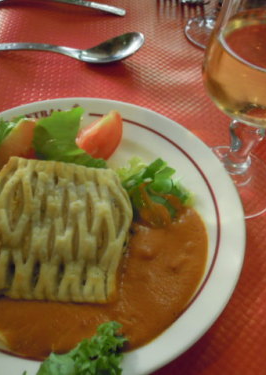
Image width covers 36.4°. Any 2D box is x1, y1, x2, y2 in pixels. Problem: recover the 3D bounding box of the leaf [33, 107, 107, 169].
[{"bbox_3d":[-0.049,-0.039,0.328,0.062,0.034,0.038,5,52,0],"label":"leaf"}]

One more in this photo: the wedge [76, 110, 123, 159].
[{"bbox_3d":[-0.026,-0.046,0.331,0.032,0.032,0.045,38,59,24],"label":"wedge"}]

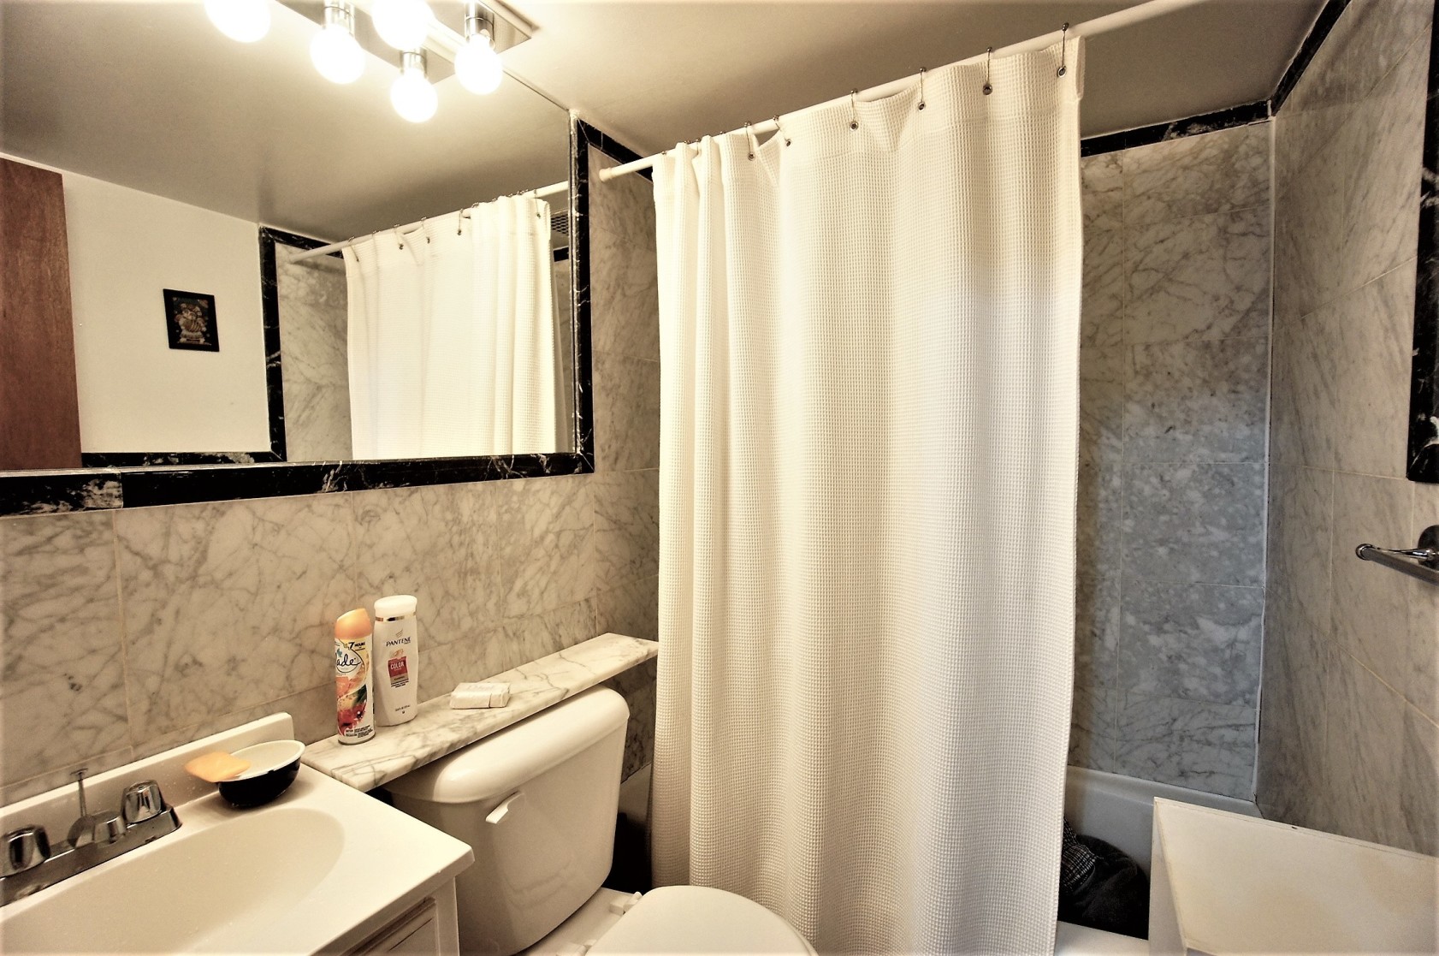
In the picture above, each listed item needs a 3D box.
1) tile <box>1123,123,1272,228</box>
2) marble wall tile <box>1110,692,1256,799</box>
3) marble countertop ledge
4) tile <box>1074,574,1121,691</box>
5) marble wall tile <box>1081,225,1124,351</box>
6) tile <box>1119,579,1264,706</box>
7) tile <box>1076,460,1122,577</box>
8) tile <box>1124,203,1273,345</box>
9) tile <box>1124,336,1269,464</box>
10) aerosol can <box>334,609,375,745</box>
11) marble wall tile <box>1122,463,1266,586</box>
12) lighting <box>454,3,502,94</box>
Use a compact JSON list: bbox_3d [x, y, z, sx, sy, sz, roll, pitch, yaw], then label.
[{"bbox_3d":[1.194,-0.756,1.504,0.293,0.203,0.013,1,3,30],"label":"tile"},{"bbox_3d":[1.220,0.694,1.575,0.293,0.235,0.013,1,3,30],"label":"marble wall tile"},{"bbox_3d":[-0.400,0.429,1.210,0.185,0.021,0.714,1,3,30],"label":"marble countertop ledge"},{"bbox_3d":[0.956,0.421,1.712,0.305,0.305,0.013,1,3,30],"label":"tile"},{"bbox_3d":[0.935,-0.500,1.659,0.303,0.305,0.012,1,3,31],"label":"marble wall tile"},{"bbox_3d":[1.215,0.421,1.555,0.303,0.305,0.012,1,3,31],"label":"tile"},{"bbox_3d":[0.951,0.115,1.692,0.303,0.305,0.012,1,3,31],"label":"tile"},{"bbox_3d":[1.198,-0.502,1.517,0.293,0.306,0.013,1,3,30],"label":"tile"},{"bbox_3d":[1.204,-0.194,1.532,0.293,0.311,0.013,1,3,30],"label":"tile"},{"bbox_3d":[-0.610,0.335,1.004,0.056,0.212,0.056,-1,3,0],"label":"aerosol can"},{"bbox_3d":[1.207,0.117,1.539,0.303,0.305,0.012,1,3,31],"label":"marble wall tile"},{"bbox_3d":[-0.446,-0.782,1.104,0.082,0.132,0.082,1,3,30],"label":"lighting"}]

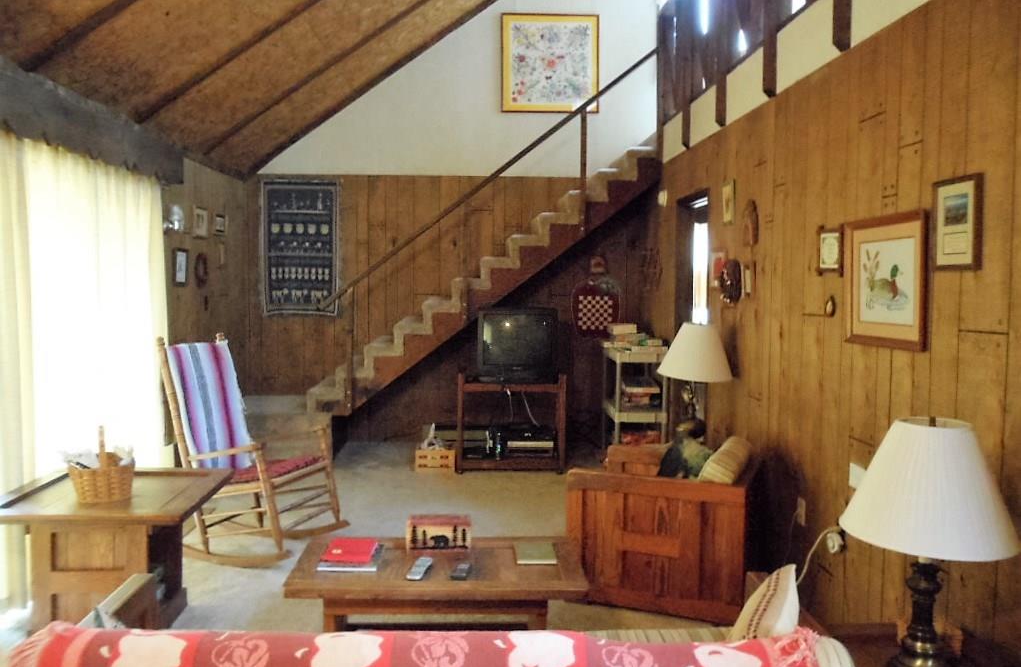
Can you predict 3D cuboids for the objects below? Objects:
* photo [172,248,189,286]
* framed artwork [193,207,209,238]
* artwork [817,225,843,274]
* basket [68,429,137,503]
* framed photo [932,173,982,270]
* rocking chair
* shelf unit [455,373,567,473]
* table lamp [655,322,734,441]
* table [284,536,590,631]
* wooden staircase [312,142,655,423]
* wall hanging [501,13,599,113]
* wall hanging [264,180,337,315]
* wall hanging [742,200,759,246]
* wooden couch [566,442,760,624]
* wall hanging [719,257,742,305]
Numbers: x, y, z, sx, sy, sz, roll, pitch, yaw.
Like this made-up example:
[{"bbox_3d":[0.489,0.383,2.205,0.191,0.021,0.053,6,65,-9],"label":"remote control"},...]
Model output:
[{"bbox_3d":[-2.305,-0.461,5.567,0.025,0.265,0.230,0,4,-3],"label":"photo"},{"bbox_3d":[-2.324,-0.835,5.984,0.025,0.235,0.260,0,4,-3],"label":"framed artwork"},{"bbox_3d":[1.514,-0.395,3.777,0.020,0.233,0.217,0,3,-5],"label":"artwork"},{"bbox_3d":[-1.746,0.545,3.400,0.280,0.298,0.230,-2,4,-27],"label":"basket"},{"bbox_3d":[1.591,-0.386,2.835,0.020,0.325,0.253,0,3,-5],"label":"framed photo"},{"bbox_3d":[-1.402,0.606,4.372,0.900,1.190,0.570,2,4,22],"label":"rocking chair"},{"bbox_3d":[0.002,0.697,6.404,0.850,0.770,0.430,0,4,-3],"label":"shelf unit"},{"bbox_3d":[1.077,0.272,4.625,0.430,0.675,0.430,0,3,-5],"label":"table lamp"},{"bbox_3d":[-0.276,1.079,3.064,1.090,0.420,0.550,0,4,0],"label":"table"},{"bbox_3d":[-0.227,-0.497,6.960,2.970,2.320,0.830,0,4,-3],"label":"wooden staircase"},{"bbox_3d":[0.370,-2.489,7.363,0.911,0.894,0.030,0,3,-5],"label":"wall hanging"},{"bbox_3d":[-1.912,-0.780,7.271,0.685,1.231,0.020,0,3,-5],"label":"wall hanging"},{"bbox_3d":[1.429,-0.658,4.742,0.030,0.256,0.174,0,3,-5],"label":"wall hanging"},{"bbox_3d":[0.733,0.873,3.769,0.780,0.660,0.690,1,3,21],"label":"wooden couch"},{"bbox_3d":[1.451,-0.353,5.285,0.070,0.310,0.310,0,4,-3],"label":"wall hanging"}]

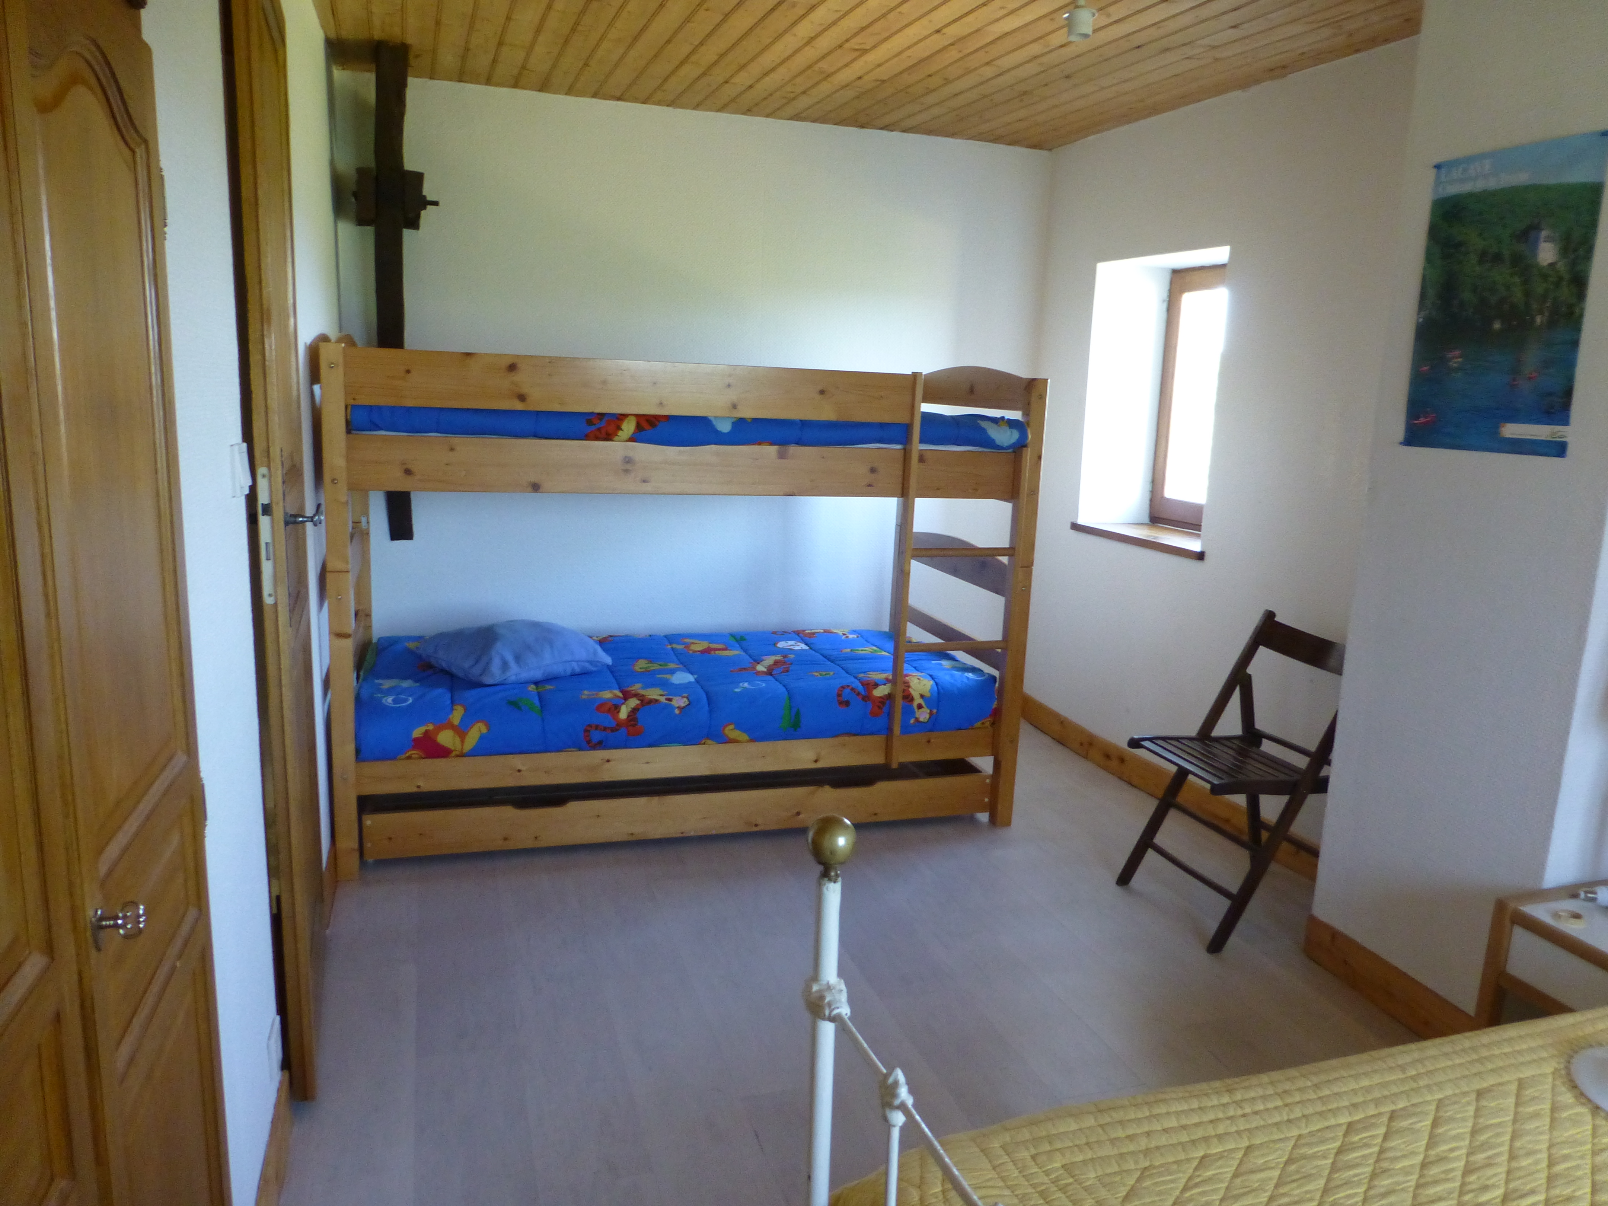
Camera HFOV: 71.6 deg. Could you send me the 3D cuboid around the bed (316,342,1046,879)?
[{"bbox_3d":[-0.402,-0.072,3.571,1.980,1.421,1.010,-1,11,-18],"label":"bed"}]

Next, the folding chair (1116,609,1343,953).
[{"bbox_3d":[1.159,0.445,2.940,0.505,0.782,0.426,-1,11,-18],"label":"folding chair"}]

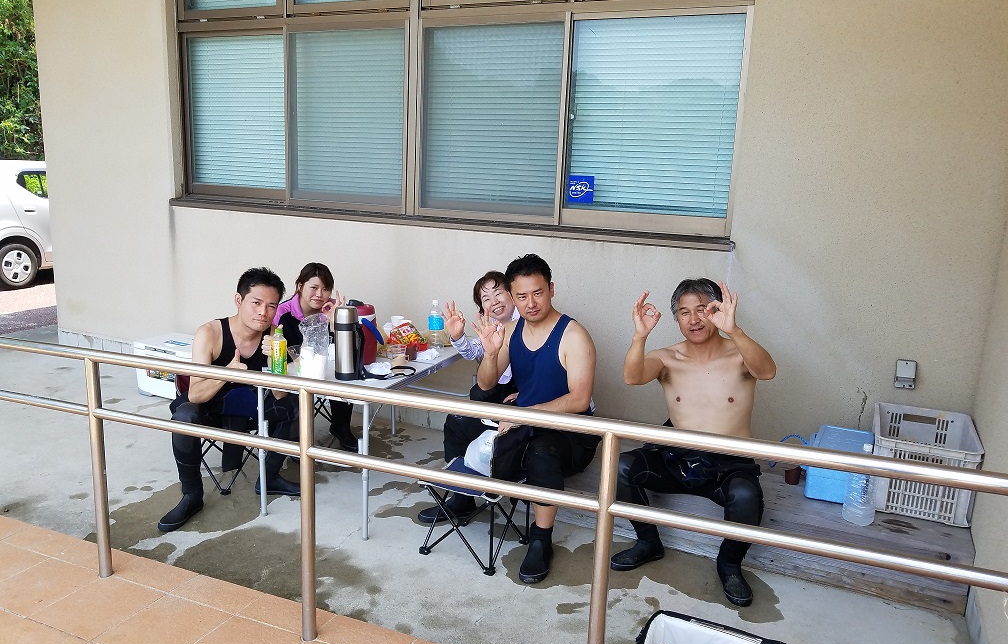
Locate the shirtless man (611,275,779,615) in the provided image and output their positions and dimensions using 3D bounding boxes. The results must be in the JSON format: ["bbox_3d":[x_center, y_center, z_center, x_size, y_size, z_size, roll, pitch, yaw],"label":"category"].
[{"bbox_3d":[0.775,0.400,3.114,0.640,1.150,0.700,7,13,20],"label":"shirtless man"}]

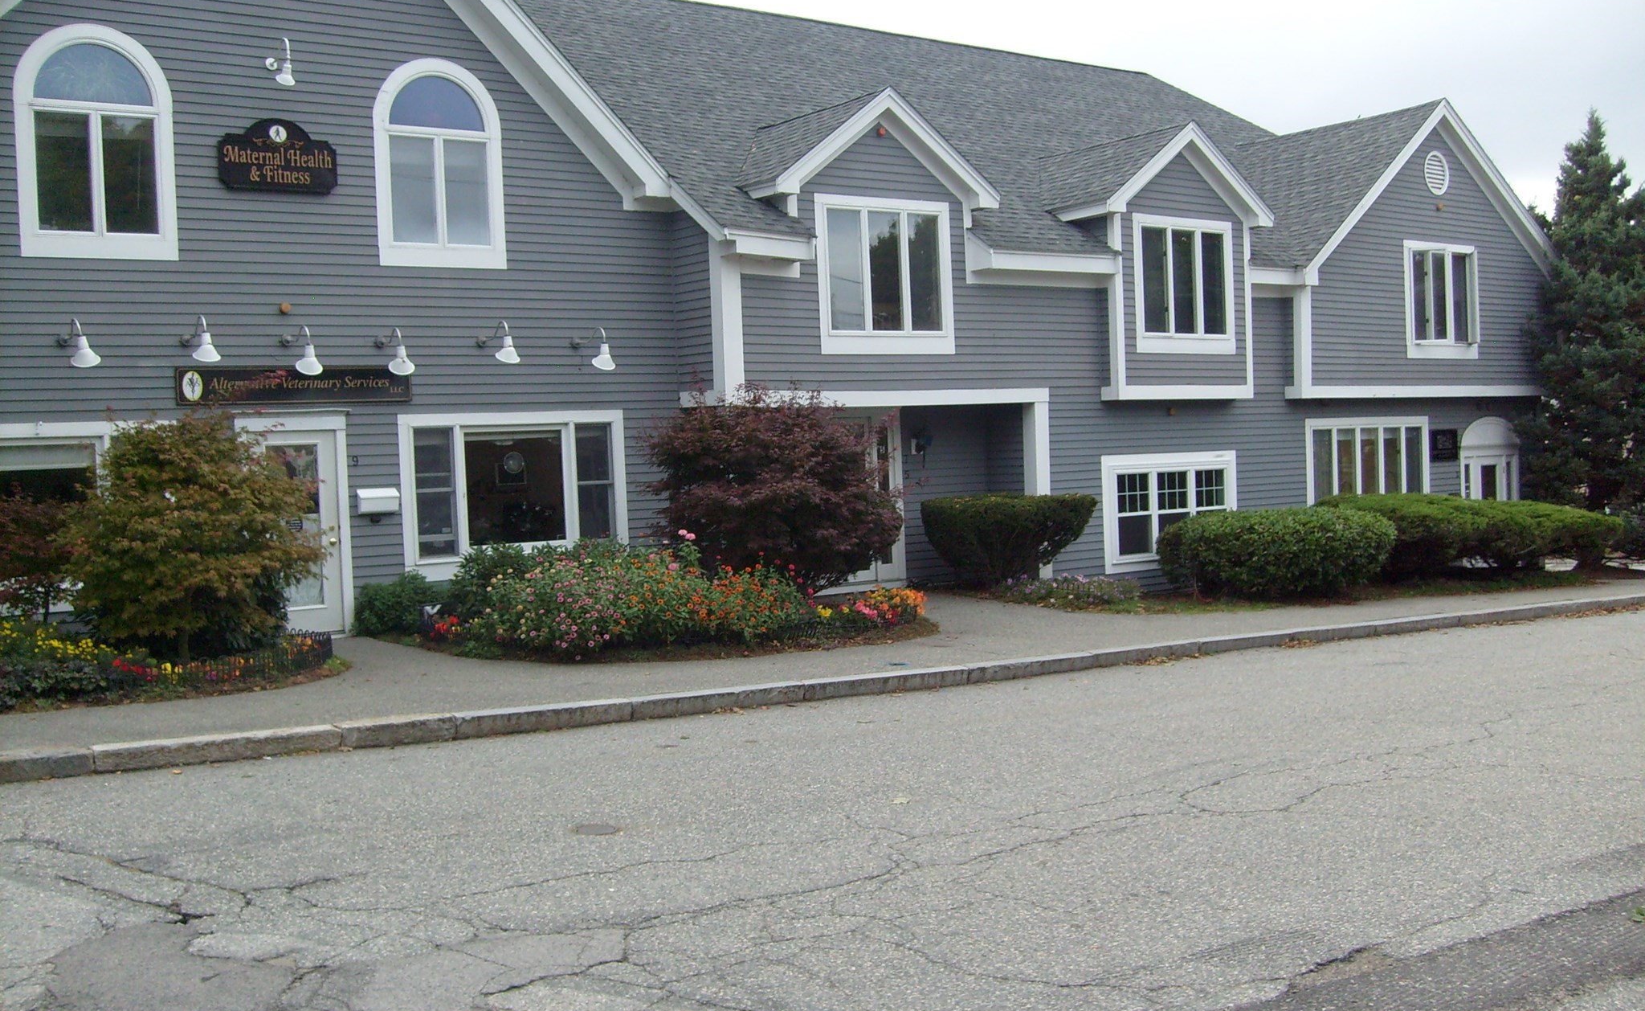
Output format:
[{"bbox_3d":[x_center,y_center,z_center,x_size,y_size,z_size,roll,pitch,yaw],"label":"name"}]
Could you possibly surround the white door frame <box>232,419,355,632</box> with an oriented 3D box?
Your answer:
[{"bbox_3d":[-5.162,0.198,16.425,1.130,2.250,0.160,-3,2,-35],"label":"white door frame"}]

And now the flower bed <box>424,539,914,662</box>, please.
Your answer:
[{"bbox_3d":[-1.303,0.822,15.753,4.500,0.900,2.700,-3,2,-35],"label":"flower bed"}]

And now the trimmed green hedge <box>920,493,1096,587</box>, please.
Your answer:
[{"bbox_3d":[2.267,0.486,19.448,2.100,1.100,1.750,-3,2,-35],"label":"trimmed green hedge"}]

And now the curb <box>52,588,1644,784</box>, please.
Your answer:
[{"bbox_3d":[2.322,1.300,14.407,17.800,0.180,0.220,-2,1,-35],"label":"curb"}]

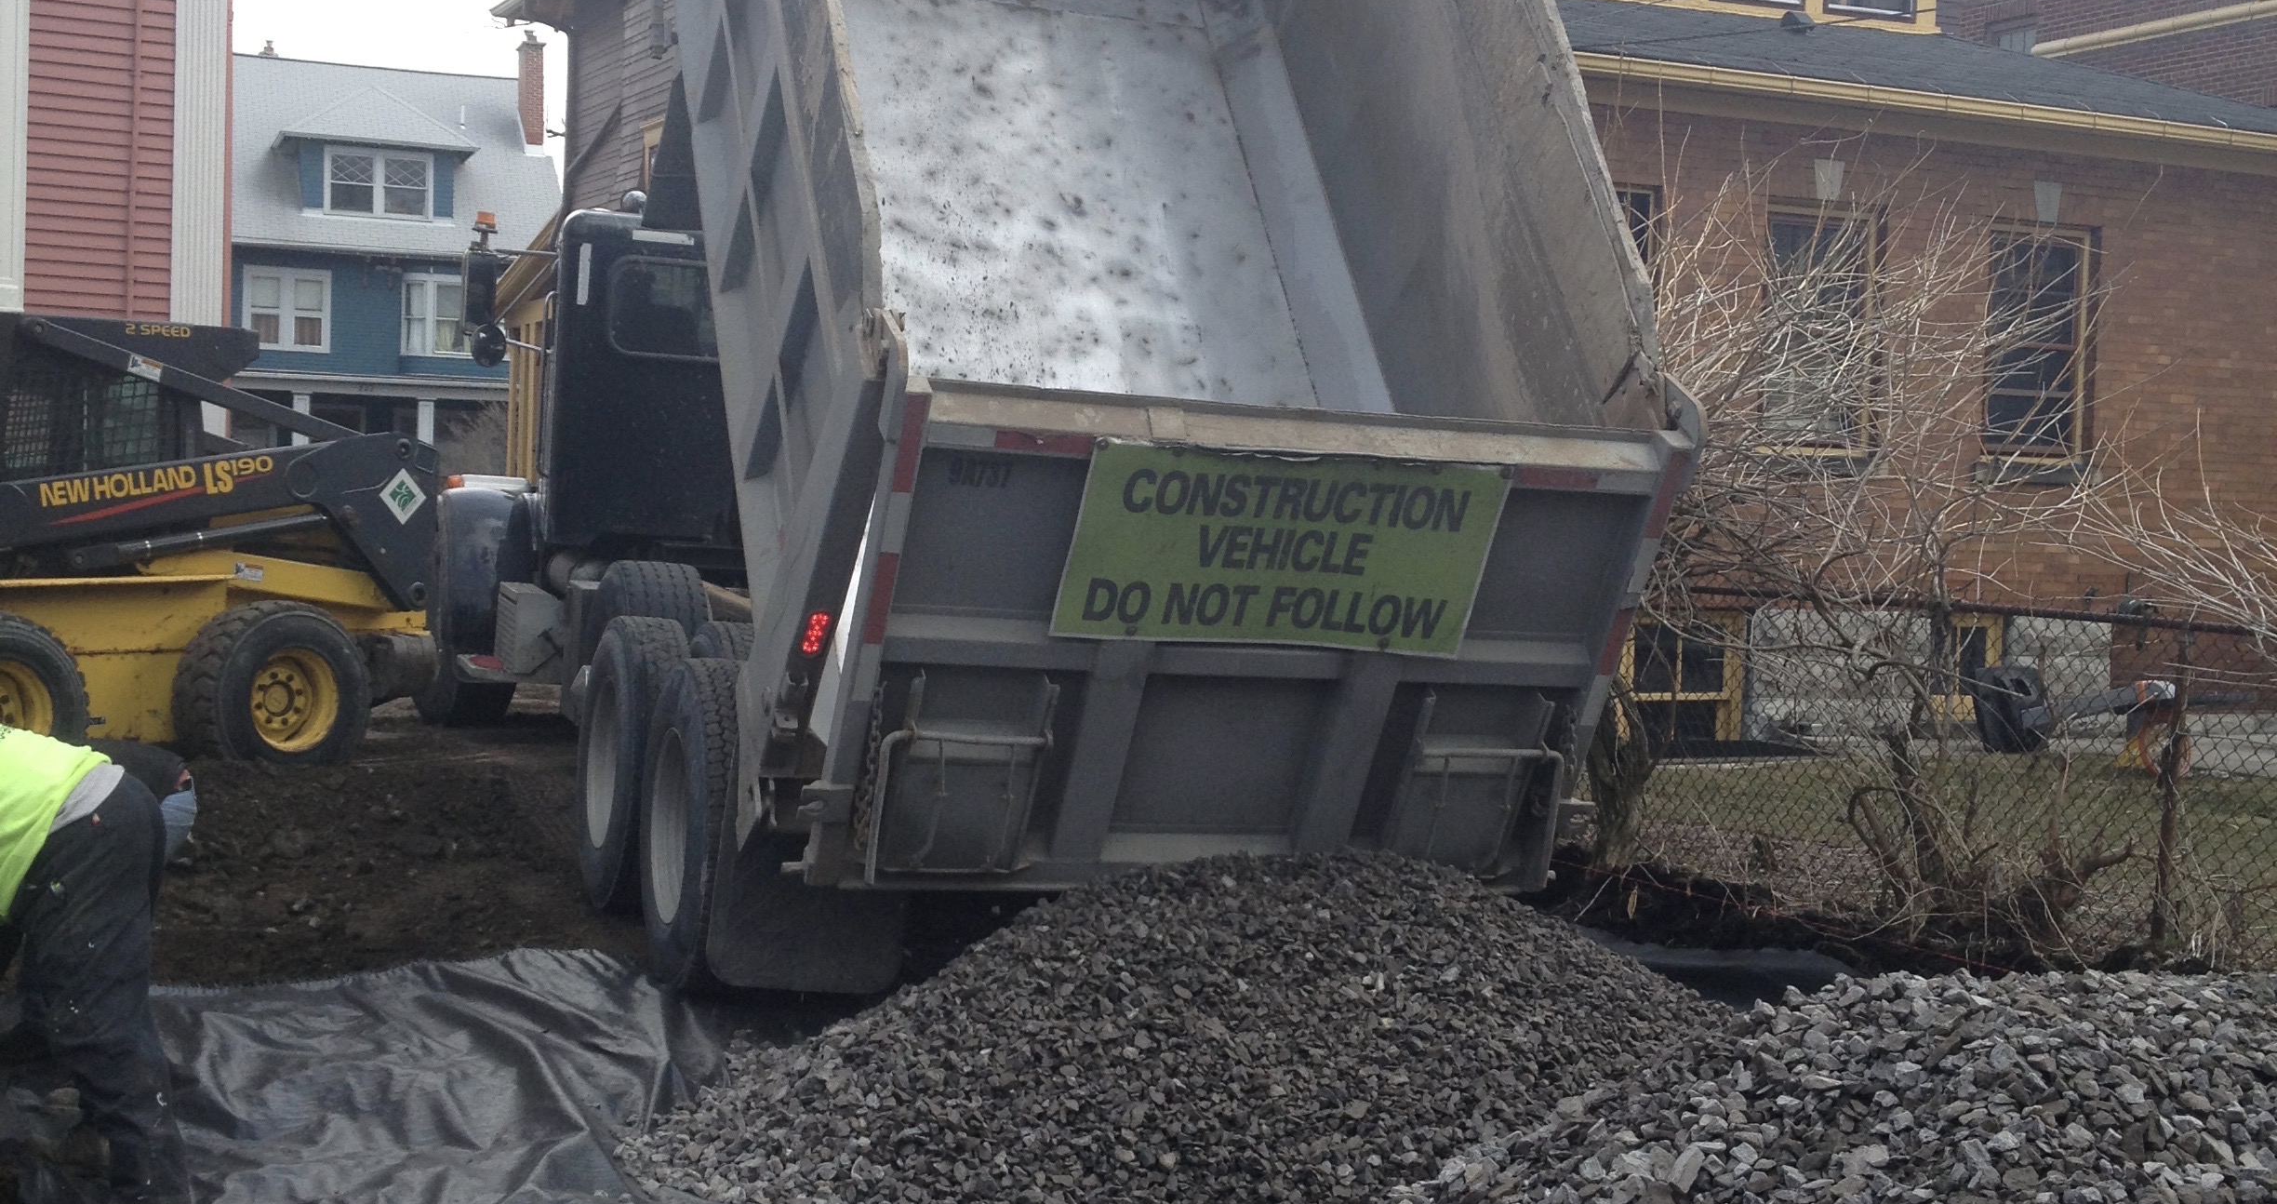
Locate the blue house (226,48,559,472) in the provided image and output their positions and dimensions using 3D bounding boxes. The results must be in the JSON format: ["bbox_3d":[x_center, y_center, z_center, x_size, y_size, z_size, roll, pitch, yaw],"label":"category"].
[{"bbox_3d":[-15.990,-6.200,62.430,7.800,10.200,10.500,1,2,-28],"label":"blue house"}]

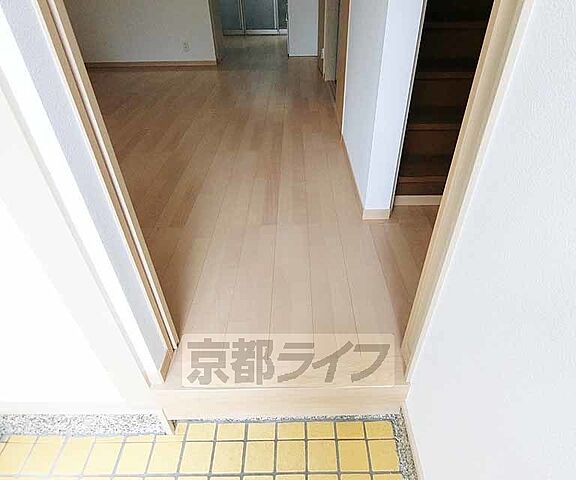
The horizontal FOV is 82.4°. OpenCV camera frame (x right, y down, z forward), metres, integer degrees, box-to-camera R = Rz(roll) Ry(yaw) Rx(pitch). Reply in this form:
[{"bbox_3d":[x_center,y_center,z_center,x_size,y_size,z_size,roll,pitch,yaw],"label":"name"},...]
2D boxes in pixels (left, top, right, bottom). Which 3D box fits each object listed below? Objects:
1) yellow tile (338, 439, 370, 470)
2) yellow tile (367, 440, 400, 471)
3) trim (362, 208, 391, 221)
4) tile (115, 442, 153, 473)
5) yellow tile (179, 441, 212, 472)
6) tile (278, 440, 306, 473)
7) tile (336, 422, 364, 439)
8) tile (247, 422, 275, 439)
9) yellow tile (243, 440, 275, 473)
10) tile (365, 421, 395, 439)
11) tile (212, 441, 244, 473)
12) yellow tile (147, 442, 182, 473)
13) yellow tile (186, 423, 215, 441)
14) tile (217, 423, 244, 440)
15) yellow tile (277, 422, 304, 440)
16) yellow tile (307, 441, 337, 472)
[{"bbox_3d":[0.207,0.680,1.032,0.090,0.010,0.087,-1,35,1],"label":"yellow tile"},{"bbox_3d":[0.305,0.682,1.036,0.085,0.010,0.087,-1,36,1],"label":"yellow tile"},{"bbox_3d":[0.483,-0.144,1.801,0.140,0.066,0.012,-1,35,1],"label":"trim"},{"bbox_3d":[-0.486,0.695,1.046,0.090,0.010,0.087,-1,35,1],"label":"tile"},{"bbox_3d":[-0.288,0.690,1.042,0.090,0.010,0.087,-1,35,1],"label":"yellow tile"},{"bbox_3d":[0.009,0.689,1.043,0.093,0.010,0.087,-1,36,1],"label":"tile"},{"bbox_3d":[0.210,0.639,1.102,0.093,0.010,0.056,-1,36,1],"label":"tile"},{"bbox_3d":[-0.090,0.646,1.110,0.093,0.010,0.056,-1,36,1],"label":"tile"},{"bbox_3d":[-0.090,0.686,1.038,0.090,0.010,0.087,-1,35,1],"label":"yellow tile"},{"bbox_3d":[0.306,0.633,1.094,0.091,0.010,0.053,-1,35,1],"label":"tile"},{"bbox_3d":[-0.191,0.694,1.048,0.093,0.010,0.087,-1,36,1],"label":"tile"},{"bbox_3d":[-0.390,0.699,1.053,0.093,0.010,0.087,-1,36,1],"label":"yellow tile"},{"bbox_3d":[-0.290,0.651,1.115,0.093,0.010,0.056,-1,36,1],"label":"yellow tile"},{"bbox_3d":[-0.188,0.644,1.103,0.091,0.010,0.053,-1,35,1],"label":"tile"},{"bbox_3d":[0.009,0.639,1.099,0.091,0.010,0.053,-1,35,1],"label":"yellow tile"},{"bbox_3d":[0.108,0.682,1.034,0.090,0.010,0.087,-1,35,1],"label":"yellow tile"}]

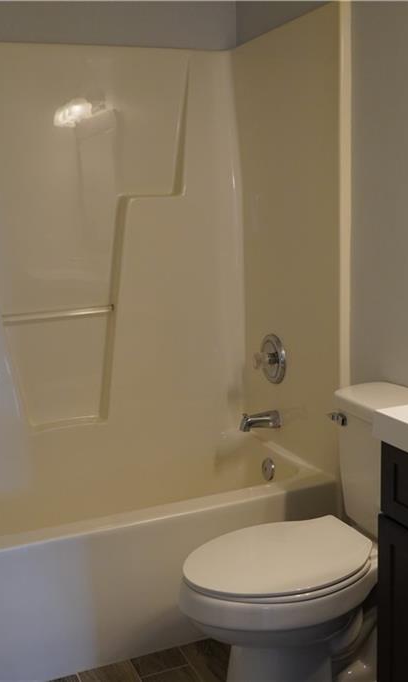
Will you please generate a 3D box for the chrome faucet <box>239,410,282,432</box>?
[{"bbox_3d":[0.202,0.289,2.756,0.143,0.072,0.057,-7,11,-22],"label":"chrome faucet"}]

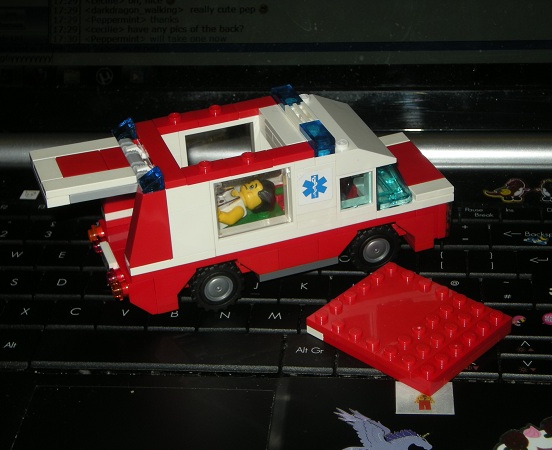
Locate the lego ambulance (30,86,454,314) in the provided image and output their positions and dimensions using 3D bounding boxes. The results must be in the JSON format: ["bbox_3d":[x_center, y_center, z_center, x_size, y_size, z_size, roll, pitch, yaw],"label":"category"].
[{"bbox_3d":[-0.012,-0.011,0.518,0.152,0.063,0.048,-13,33,-14],"label":"lego ambulance"}]

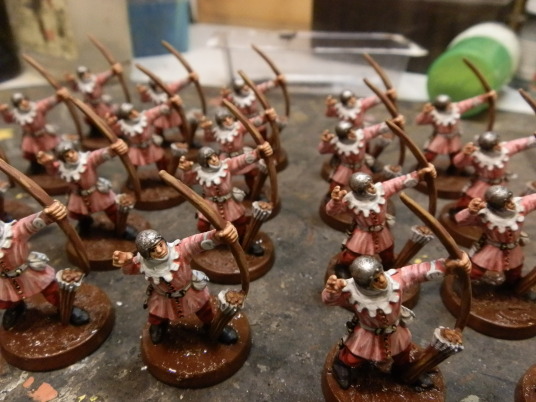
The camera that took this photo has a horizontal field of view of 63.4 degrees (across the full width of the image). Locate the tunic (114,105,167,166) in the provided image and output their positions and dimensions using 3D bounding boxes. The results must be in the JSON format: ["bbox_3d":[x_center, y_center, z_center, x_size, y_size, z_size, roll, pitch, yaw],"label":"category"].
[{"bbox_3d":[-0.041,-0.021,0.144,0.019,0.022,0.010,-7,33,-10],"label":"tunic"}]

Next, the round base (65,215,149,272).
[{"bbox_3d":[-0.047,0.012,0.130,0.025,0.004,0.025,1,30,-1],"label":"round base"}]

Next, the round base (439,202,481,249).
[{"bbox_3d":[0.069,0.008,0.142,0.025,0.004,0.025,1,30,-1],"label":"round base"}]

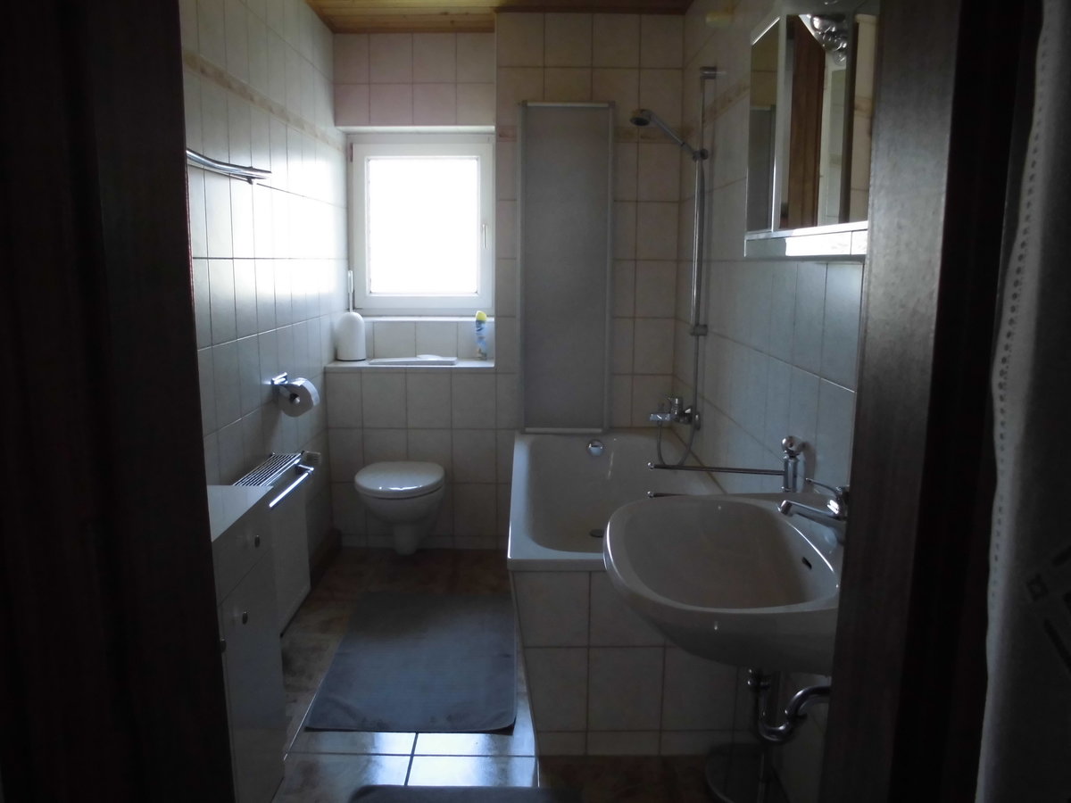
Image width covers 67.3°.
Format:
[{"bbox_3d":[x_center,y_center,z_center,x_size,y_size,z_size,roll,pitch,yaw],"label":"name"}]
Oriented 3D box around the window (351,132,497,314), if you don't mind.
[{"bbox_3d":[-0.554,-0.870,3.993,0.727,0.881,0.080,0,10,0],"label":"window"}]

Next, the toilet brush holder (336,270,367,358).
[{"bbox_3d":[-0.866,-0.400,3.764,0.127,0.418,0.127,0,10,0],"label":"toilet brush holder"}]

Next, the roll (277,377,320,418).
[{"bbox_3d":[-0.840,-0.014,2.858,0.116,0.116,0.100,0,10,0],"label":"roll"}]

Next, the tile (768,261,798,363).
[{"bbox_3d":[0.634,-0.229,2.056,0.010,0.249,0.198,0,10,-1],"label":"tile"}]

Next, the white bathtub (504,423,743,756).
[{"bbox_3d":[0.273,0.556,2.919,0.700,0.570,1.570,0,10,0],"label":"white bathtub"}]

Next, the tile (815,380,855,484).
[{"bbox_3d":[0.610,0.090,1.627,0.010,0.247,0.199,0,10,0],"label":"tile"}]

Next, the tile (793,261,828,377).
[{"bbox_3d":[0.621,-0.190,1.812,0.010,0.249,0.198,0,10,0],"label":"tile"}]

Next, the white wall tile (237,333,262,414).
[{"bbox_3d":[-0.934,-0.085,2.626,0.010,0.250,0.200,0,10,0],"label":"white wall tile"}]

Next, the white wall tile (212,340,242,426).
[{"bbox_3d":[-0.925,-0.049,2.408,0.010,0.247,0.199,0,10,0],"label":"white wall tile"}]

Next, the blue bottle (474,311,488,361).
[{"bbox_3d":[-0.254,-0.309,3.783,0.056,0.235,0.056,0,10,0],"label":"blue bottle"}]

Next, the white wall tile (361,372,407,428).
[{"bbox_3d":[-0.673,-0.003,3.597,0.200,0.250,0.010,0,10,0],"label":"white wall tile"}]

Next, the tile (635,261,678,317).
[{"bbox_3d":[0.522,-0.488,3.503,0.179,0.249,0.010,0,10,0],"label":"tile"}]

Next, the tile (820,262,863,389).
[{"bbox_3d":[0.635,-0.160,1.661,0.010,0.250,0.200,0,10,0],"label":"tile"}]

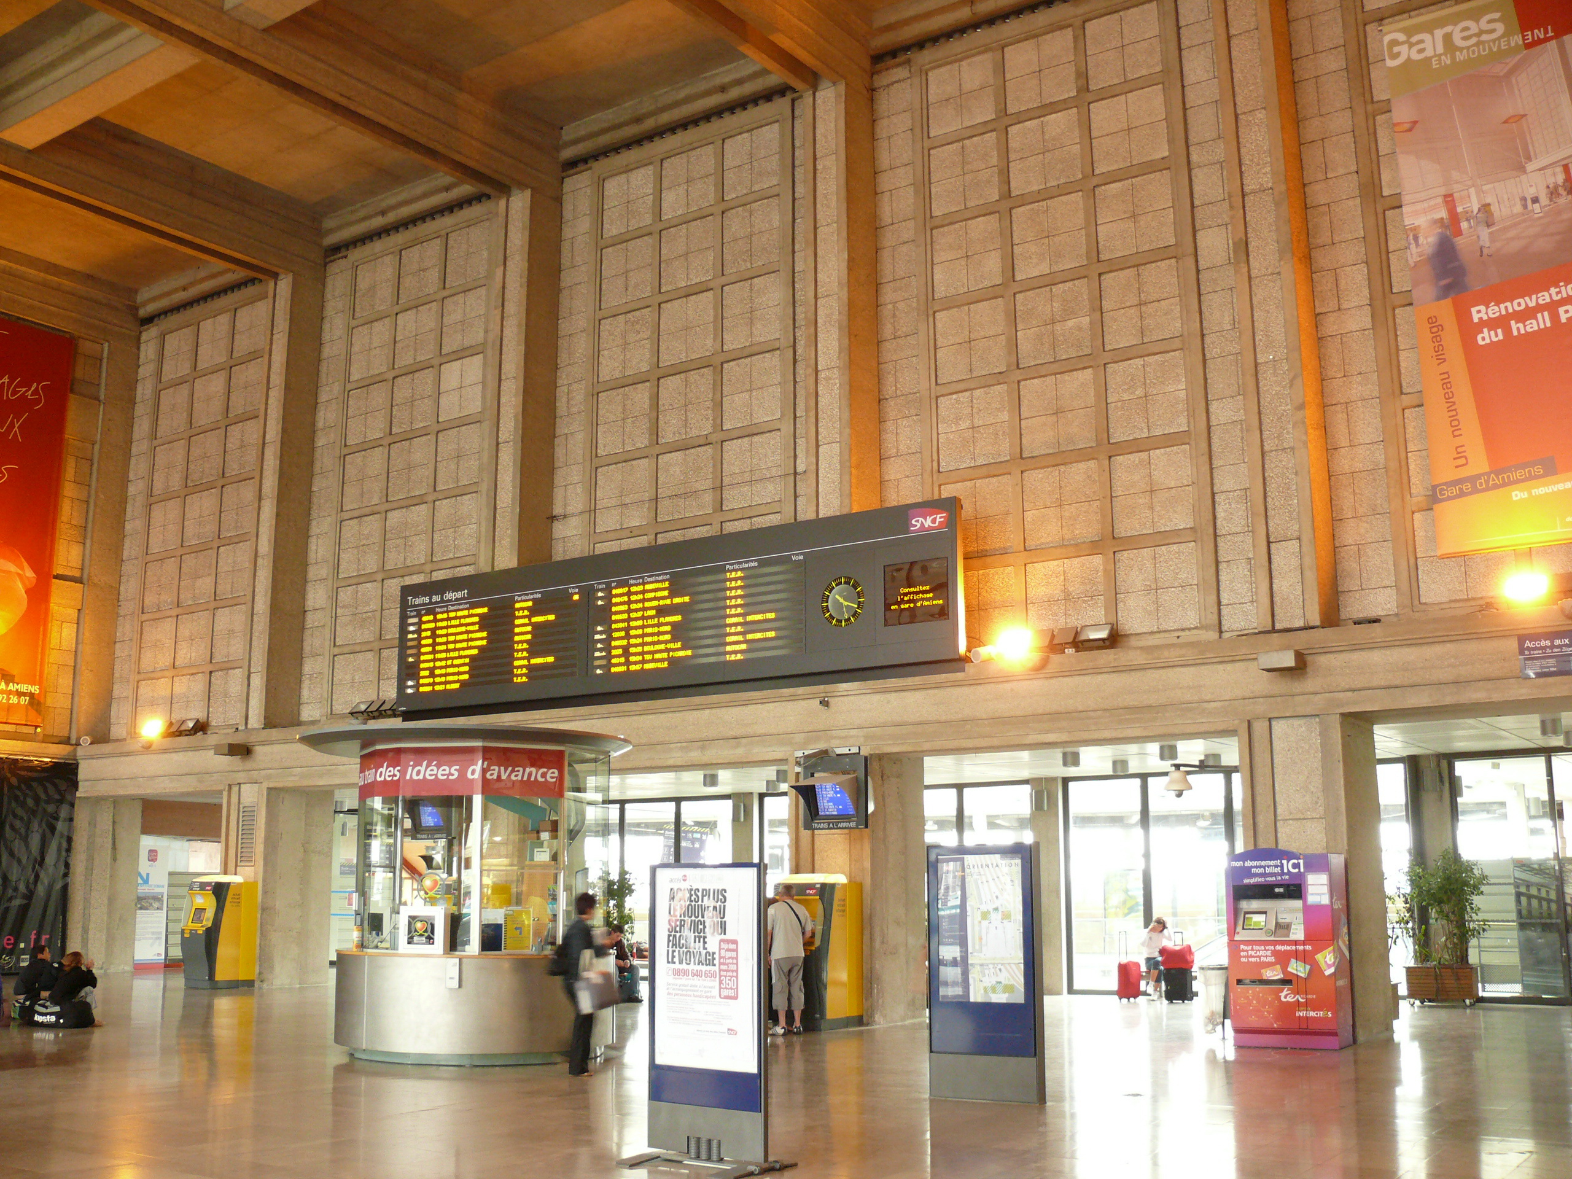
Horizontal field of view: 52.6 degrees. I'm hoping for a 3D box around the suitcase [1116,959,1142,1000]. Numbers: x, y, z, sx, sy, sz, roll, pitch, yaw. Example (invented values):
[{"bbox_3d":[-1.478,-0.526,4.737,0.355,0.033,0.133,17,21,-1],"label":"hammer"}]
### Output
[{"bbox_3d":[5.096,5.798,23.722,0.380,0.600,0.270,1,-11,-9],"label":"suitcase"}]

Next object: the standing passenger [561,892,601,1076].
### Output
[{"bbox_3d":[-1.809,3.524,14.222,0.450,1.620,0.450,6,-12,-29],"label":"standing passenger"}]

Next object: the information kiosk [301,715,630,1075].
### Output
[{"bbox_3d":[-3.251,3.112,16.219,3.450,3.200,3.450,0,-11,0],"label":"information kiosk"}]

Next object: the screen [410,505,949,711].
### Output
[{"bbox_3d":[-1.929,0.431,21.951,9.850,2.050,0.250,-8,-13,34],"label":"screen"}]

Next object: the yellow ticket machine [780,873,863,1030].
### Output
[{"bbox_3d":[0.405,4.308,19.012,0.660,1.820,0.950,-8,-13,34],"label":"yellow ticket machine"}]

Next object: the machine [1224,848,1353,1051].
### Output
[{"bbox_3d":[5.120,3.638,16.146,1.080,1.950,0.570,-8,-13,34],"label":"machine"}]

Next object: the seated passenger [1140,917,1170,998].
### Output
[{"bbox_3d":[5.486,5.492,23.709,0.460,1.200,0.600,-5,-12,23],"label":"seated passenger"}]

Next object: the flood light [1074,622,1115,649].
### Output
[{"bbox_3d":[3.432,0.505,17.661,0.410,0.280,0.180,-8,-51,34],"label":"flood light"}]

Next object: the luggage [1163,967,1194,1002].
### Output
[{"bbox_3d":[5.571,5.595,22.566,0.400,0.510,0.250,-8,-13,34],"label":"luggage"}]

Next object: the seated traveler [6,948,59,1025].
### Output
[{"bbox_3d":[-9.110,4.762,19.206,0.680,0.880,0.520,8,-13,-36],"label":"seated traveler"}]

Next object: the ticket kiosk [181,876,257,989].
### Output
[{"bbox_3d":[-9.361,5.665,26.344,0.660,1.820,0.950,-8,-13,34],"label":"ticket kiosk"}]

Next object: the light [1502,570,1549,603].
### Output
[{"bbox_3d":[7.330,-0.027,15.727,0.430,0.320,0.270,-8,-13,34],"label":"light"}]

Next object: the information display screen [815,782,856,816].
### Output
[{"bbox_3d":[0.597,2.453,18.620,0.530,0.420,0.120,-8,-4,34],"label":"information display screen"}]

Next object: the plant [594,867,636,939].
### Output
[{"bbox_3d":[-2.833,5.578,26.065,0.700,2.020,0.650,-8,-13,34],"label":"plant"}]

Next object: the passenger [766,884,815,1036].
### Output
[{"bbox_3d":[0.018,4.311,18.590,0.520,1.720,0.420,-4,-12,21],"label":"passenger"}]

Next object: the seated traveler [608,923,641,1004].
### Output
[{"bbox_3d":[-2.429,5.547,23.682,0.520,1.150,0.750,3,-11,-17],"label":"seated traveler"}]

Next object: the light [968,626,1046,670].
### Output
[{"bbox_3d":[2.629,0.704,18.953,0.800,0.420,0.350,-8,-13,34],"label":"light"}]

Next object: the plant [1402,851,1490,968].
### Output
[{"bbox_3d":[8.894,4.312,21.509,1.000,1.620,0.850,-8,-13,34],"label":"plant"}]

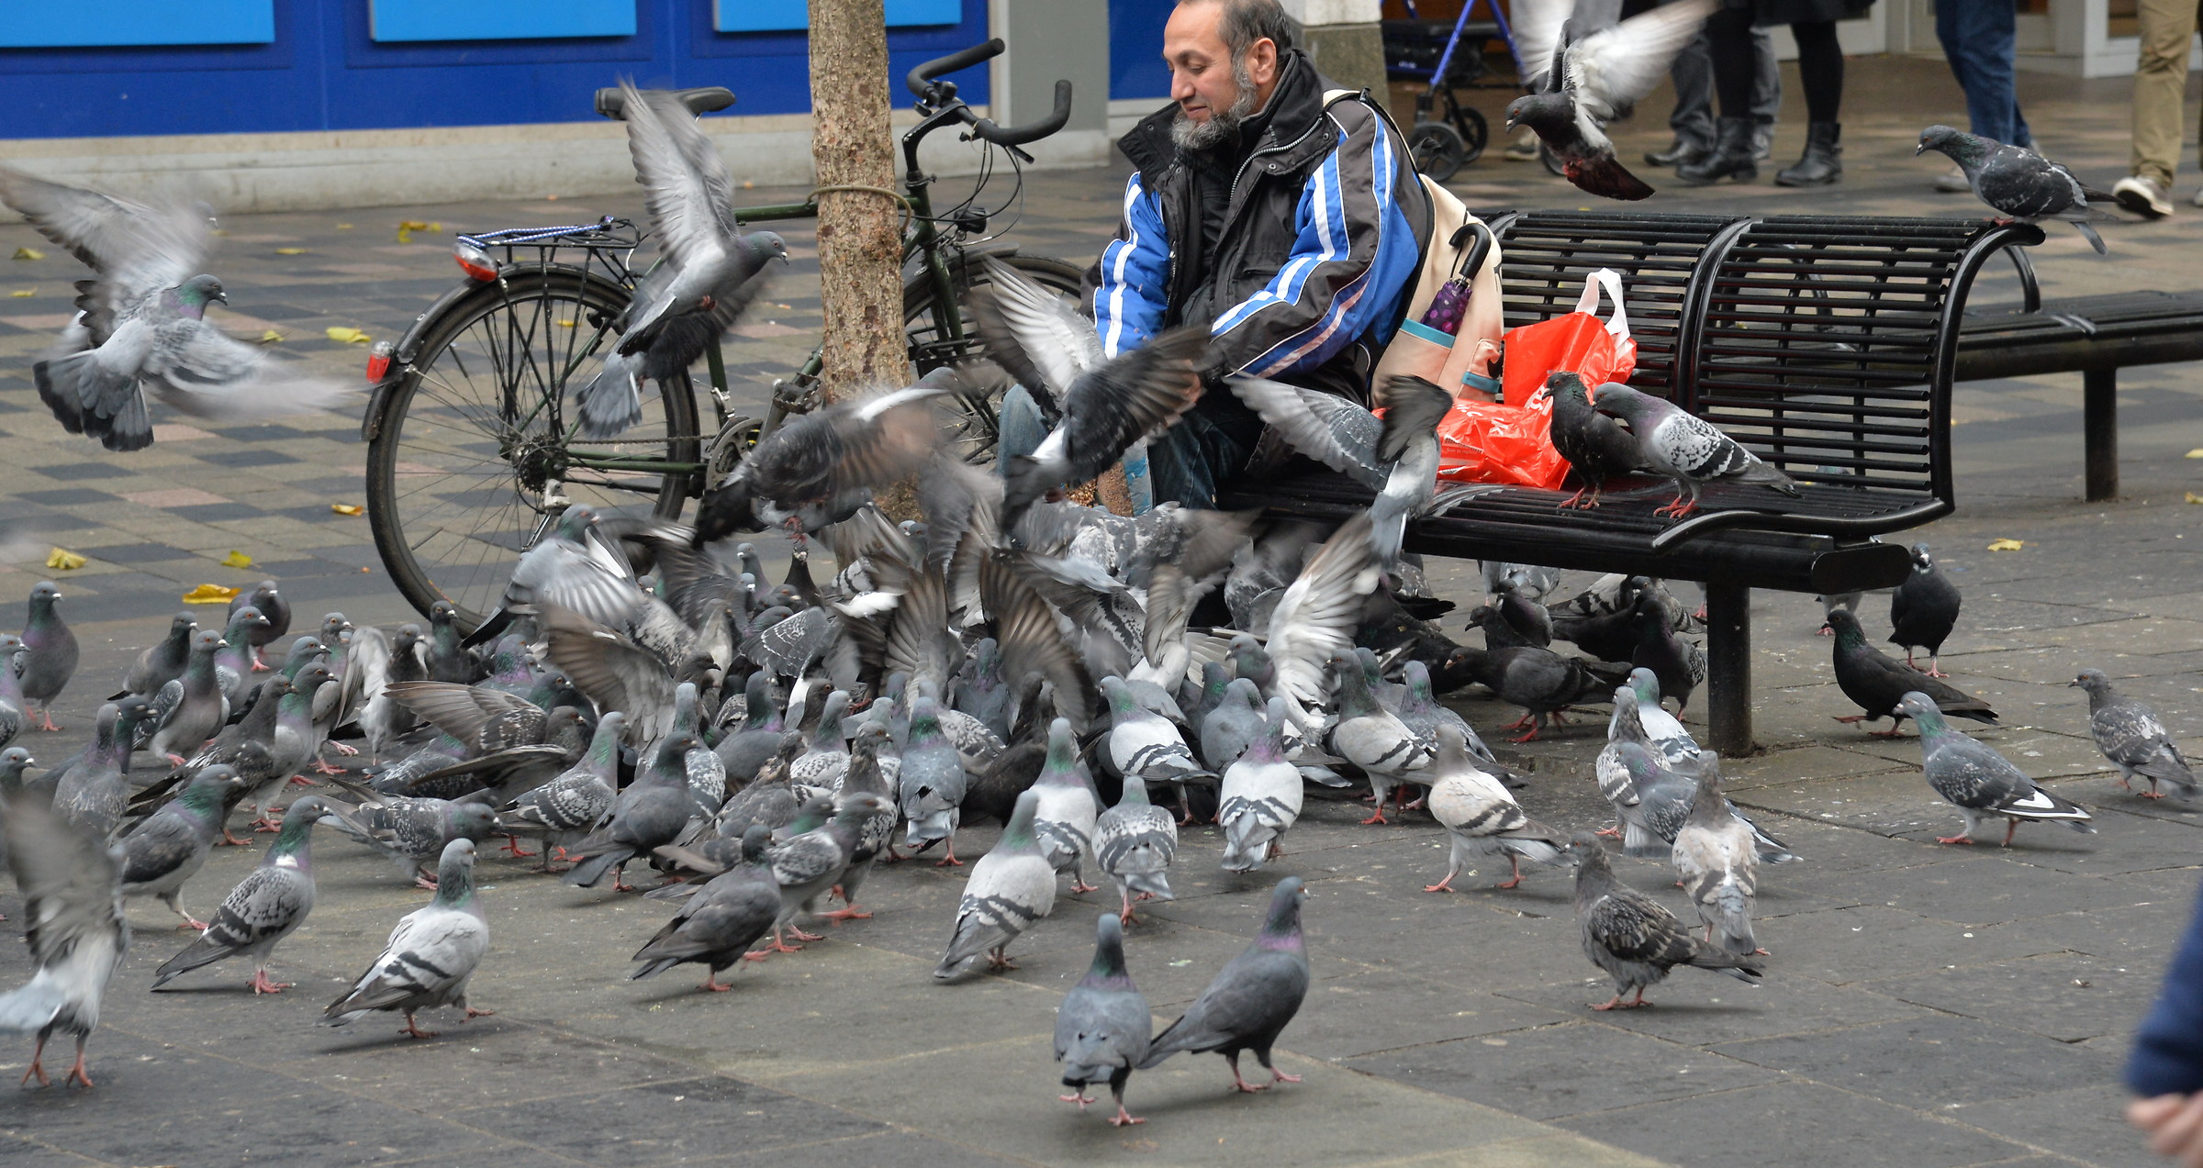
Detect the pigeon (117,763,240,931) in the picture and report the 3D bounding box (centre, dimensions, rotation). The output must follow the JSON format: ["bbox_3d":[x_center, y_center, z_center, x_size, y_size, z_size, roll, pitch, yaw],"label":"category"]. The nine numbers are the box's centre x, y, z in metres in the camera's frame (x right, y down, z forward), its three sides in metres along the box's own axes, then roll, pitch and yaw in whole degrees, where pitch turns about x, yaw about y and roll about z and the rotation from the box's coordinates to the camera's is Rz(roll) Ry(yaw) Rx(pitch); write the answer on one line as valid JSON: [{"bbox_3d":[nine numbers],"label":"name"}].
[{"bbox_3d":[-1.313,0.368,10.264,0.285,0.229,0.120,-2,6,-10],"label":"pigeon"}]

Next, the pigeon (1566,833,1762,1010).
[{"bbox_3d":[0.717,0.431,9.380,0.270,0.226,0.120,0,6,12],"label":"pigeon"}]

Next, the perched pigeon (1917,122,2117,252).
[{"bbox_3d":[1.474,-0.638,11.850,0.320,0.205,0.120,-1,6,3],"label":"perched pigeon"}]

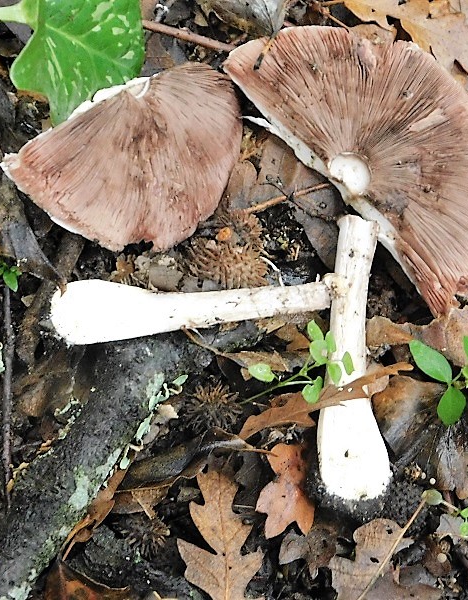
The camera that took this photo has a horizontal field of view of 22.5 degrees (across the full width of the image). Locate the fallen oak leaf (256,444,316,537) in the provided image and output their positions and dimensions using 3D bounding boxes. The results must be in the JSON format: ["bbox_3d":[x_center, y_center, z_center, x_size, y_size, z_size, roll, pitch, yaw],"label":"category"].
[{"bbox_3d":[0.023,0.084,0.513,0.025,0.012,0.042,8,70,3],"label":"fallen oak leaf"}]

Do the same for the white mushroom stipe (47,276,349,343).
[{"bbox_3d":[-0.018,0.003,0.529,0.129,0.029,0.029,-4,70,-2],"label":"white mushroom stipe"}]

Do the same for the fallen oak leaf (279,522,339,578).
[{"bbox_3d":[0.034,0.115,0.545,0.028,0.012,0.025,0,70,0],"label":"fallen oak leaf"}]

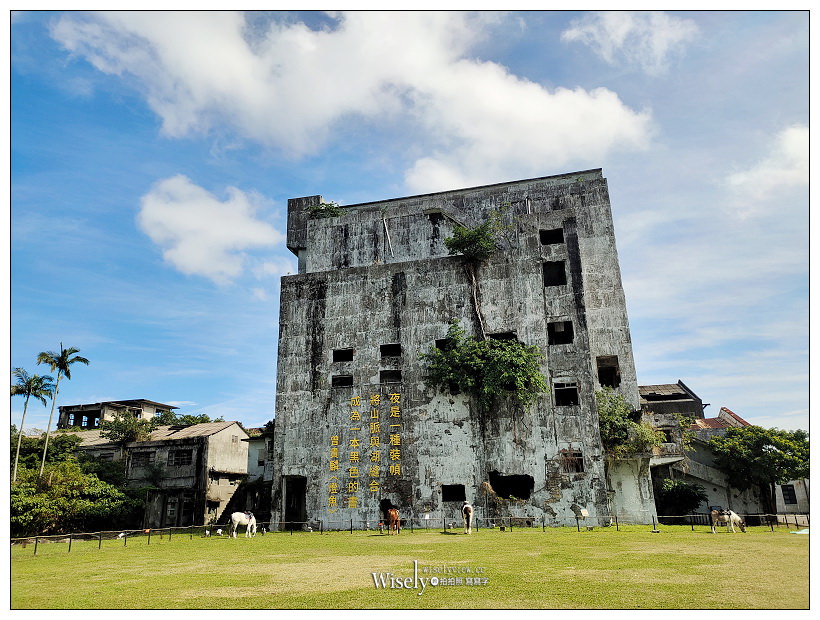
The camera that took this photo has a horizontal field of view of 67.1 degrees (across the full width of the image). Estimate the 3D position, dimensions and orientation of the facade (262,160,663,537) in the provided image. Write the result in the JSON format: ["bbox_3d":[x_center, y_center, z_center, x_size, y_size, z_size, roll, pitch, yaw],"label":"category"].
[{"bbox_3d":[3.323,3.674,43.607,22.468,21.660,10.000,-6,-17,14],"label":"facade"}]

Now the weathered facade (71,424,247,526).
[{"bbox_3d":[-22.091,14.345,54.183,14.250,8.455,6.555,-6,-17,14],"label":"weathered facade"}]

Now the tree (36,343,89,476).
[{"bbox_3d":[-28.597,9.670,48.934,4.275,14.650,4.275,-6,-17,14],"label":"tree"}]

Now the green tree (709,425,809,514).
[{"bbox_3d":[20.615,9.406,35.725,6.400,5.380,5.800,-6,-17,14],"label":"green tree"}]

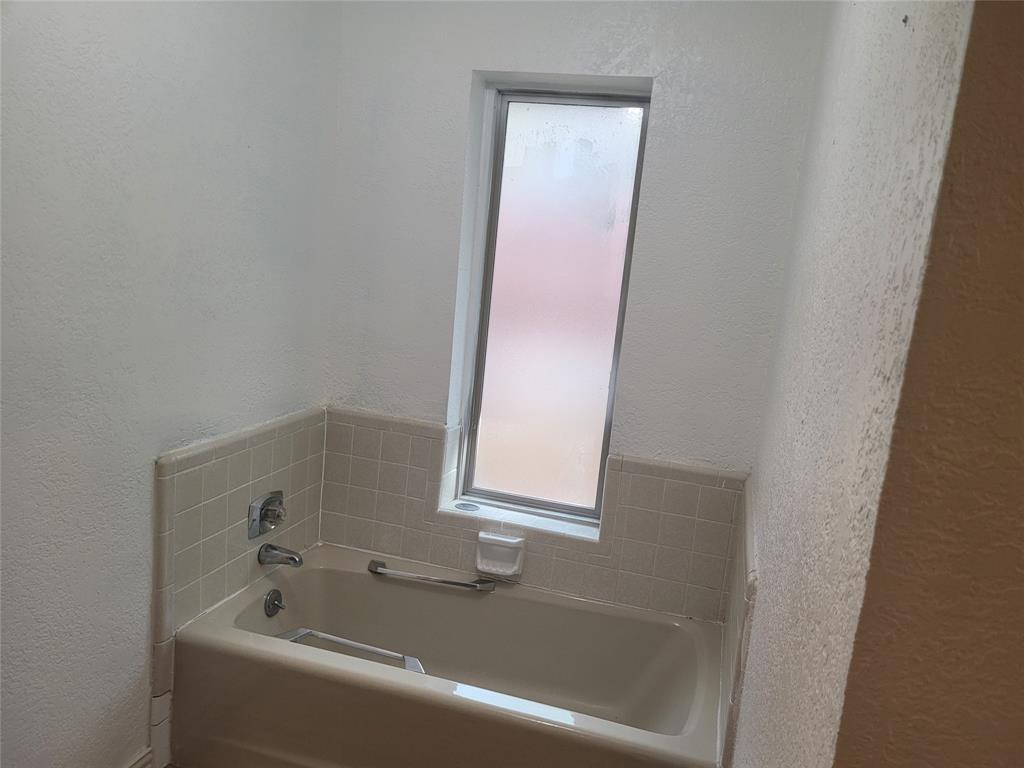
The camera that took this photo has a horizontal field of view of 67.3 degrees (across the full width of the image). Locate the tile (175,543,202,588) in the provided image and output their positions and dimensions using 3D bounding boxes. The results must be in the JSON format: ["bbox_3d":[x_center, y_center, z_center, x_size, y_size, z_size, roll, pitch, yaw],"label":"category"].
[{"bbox_3d":[-0.889,0.503,2.106,0.009,0.108,0.108,8,10,15],"label":"tile"}]

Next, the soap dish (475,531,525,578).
[{"bbox_3d":[-0.044,0.587,2.604,0.152,0.145,0.052,8,10,15],"label":"soap dish"}]

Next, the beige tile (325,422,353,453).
[{"bbox_3d":[-0.613,0.196,2.737,0.108,0.109,0.008,8,10,16],"label":"beige tile"}]

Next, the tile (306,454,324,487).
[{"bbox_3d":[-0.695,0.304,2.715,0.008,0.108,0.102,8,10,15],"label":"tile"}]

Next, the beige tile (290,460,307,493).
[{"bbox_3d":[-0.732,0.323,2.635,0.008,0.108,0.108,8,10,16],"label":"beige tile"}]

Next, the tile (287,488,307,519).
[{"bbox_3d":[-0.740,0.430,2.647,0.010,0.108,0.108,8,10,16],"label":"tile"}]

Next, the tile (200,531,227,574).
[{"bbox_3d":[-0.868,0.491,2.236,0.008,0.108,0.108,8,10,16],"label":"tile"}]

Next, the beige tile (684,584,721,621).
[{"bbox_3d":[0.613,0.702,2.459,0.108,0.108,0.009,8,10,15],"label":"beige tile"}]

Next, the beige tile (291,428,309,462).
[{"bbox_3d":[-0.715,0.211,2.596,0.008,0.108,0.108,8,10,15],"label":"beige tile"}]

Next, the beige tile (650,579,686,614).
[{"bbox_3d":[0.508,0.687,2.488,0.108,0.108,0.009,8,10,15],"label":"beige tile"}]

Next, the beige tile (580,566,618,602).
[{"bbox_3d":[0.298,0.655,2.537,0.108,0.108,0.010,8,10,16],"label":"beige tile"}]

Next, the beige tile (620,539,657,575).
[{"bbox_3d":[0.409,0.561,2.479,0.108,0.108,0.008,8,10,15],"label":"beige tile"}]

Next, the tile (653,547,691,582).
[{"bbox_3d":[0.517,0.577,2.459,0.108,0.108,0.010,8,10,16],"label":"tile"}]

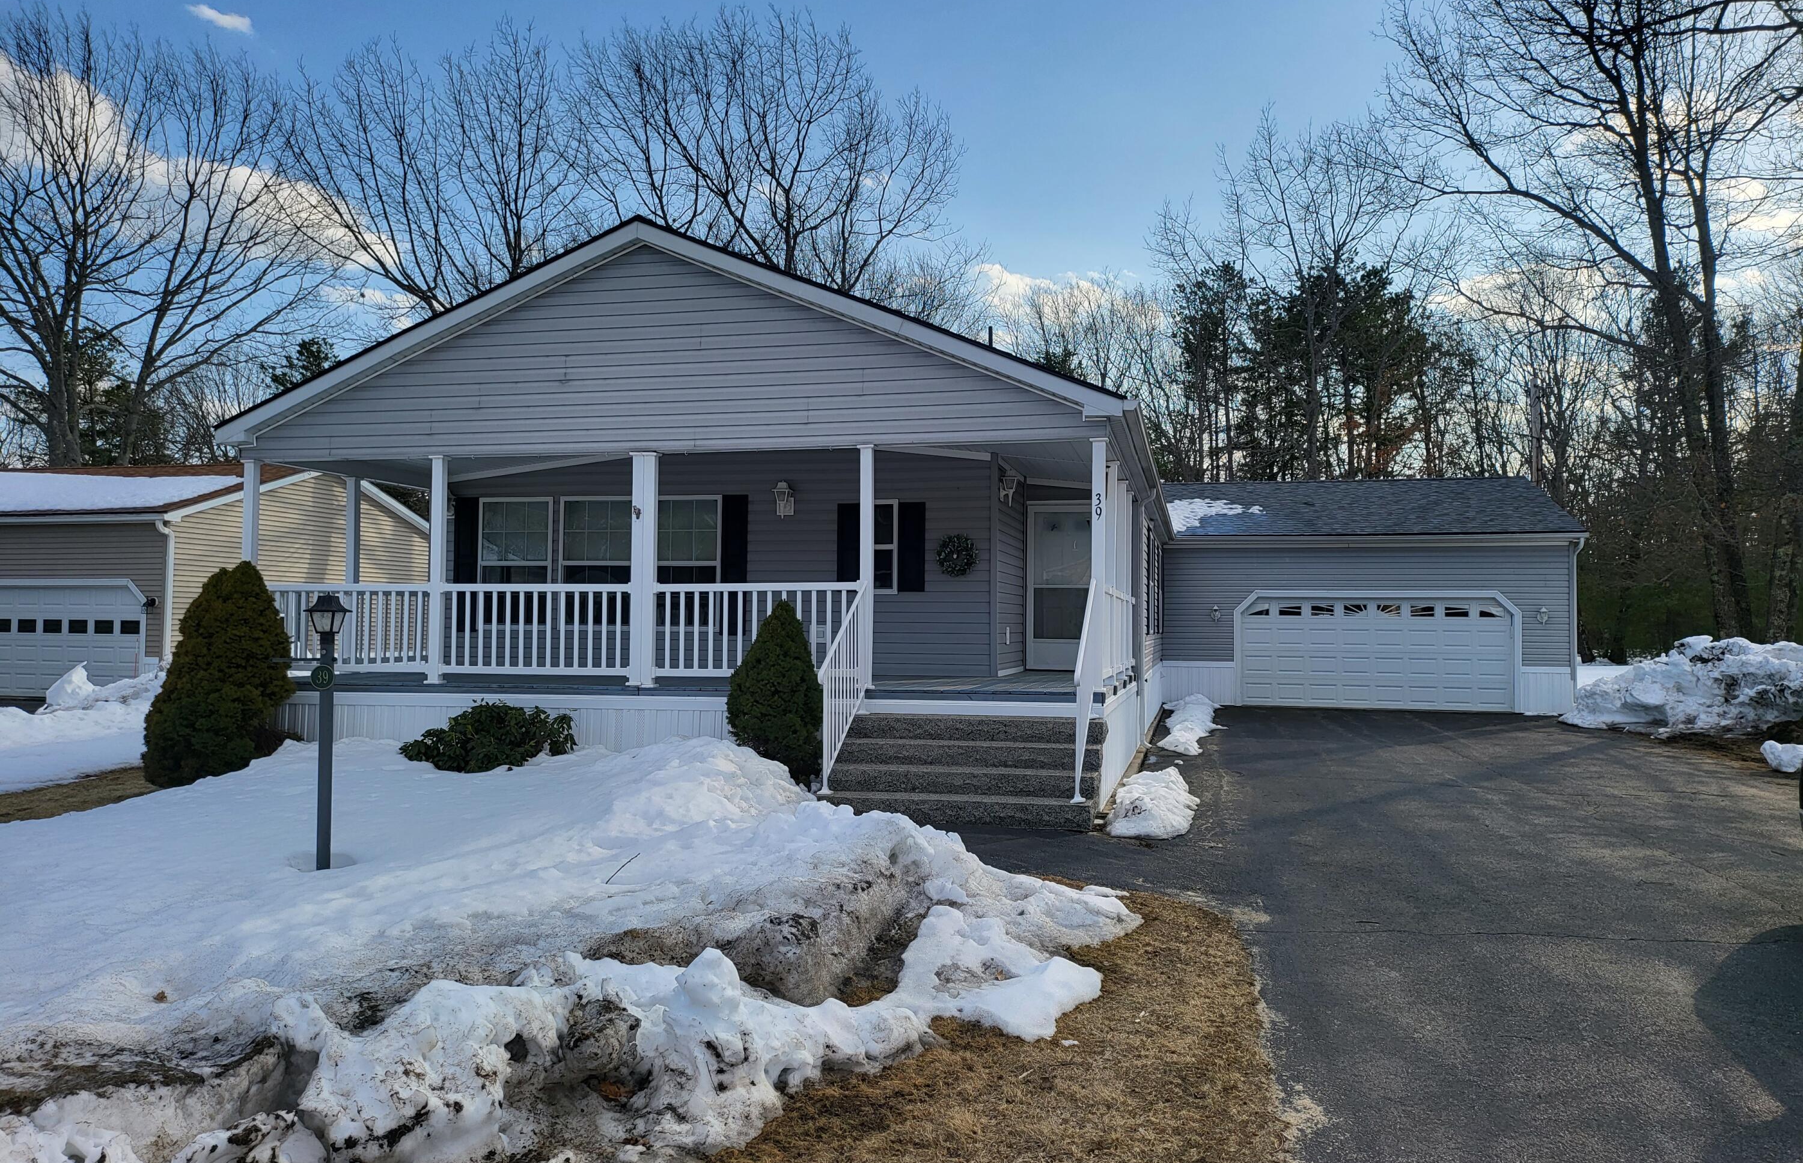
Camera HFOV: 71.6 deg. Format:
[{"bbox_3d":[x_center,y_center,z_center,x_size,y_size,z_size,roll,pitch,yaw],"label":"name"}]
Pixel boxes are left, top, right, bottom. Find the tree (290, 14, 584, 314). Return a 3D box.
[{"bbox_3d":[-12.514,-6.435,34.288,8.000,18.000,8.000,0,-2,14],"label":"tree"}]

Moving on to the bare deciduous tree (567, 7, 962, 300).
[{"bbox_3d":[-3.549,-6.552,34.292,10.400,18.400,10.400,0,-2,14],"label":"bare deciduous tree"}]

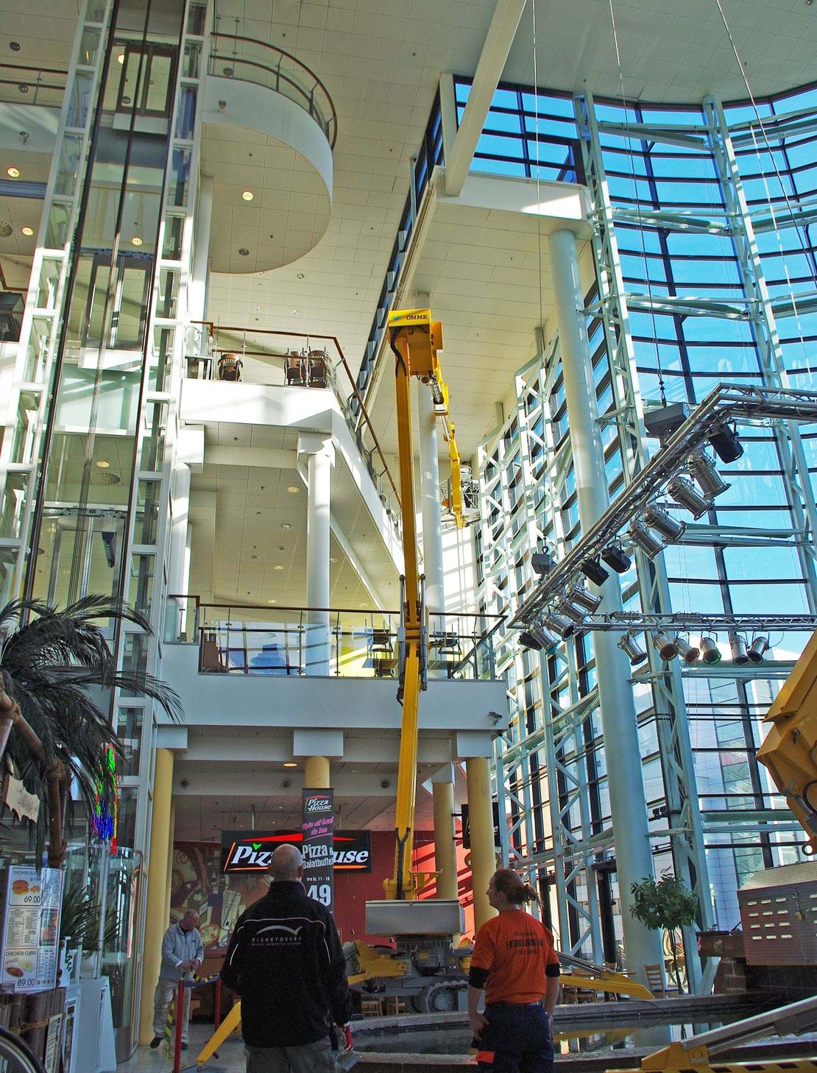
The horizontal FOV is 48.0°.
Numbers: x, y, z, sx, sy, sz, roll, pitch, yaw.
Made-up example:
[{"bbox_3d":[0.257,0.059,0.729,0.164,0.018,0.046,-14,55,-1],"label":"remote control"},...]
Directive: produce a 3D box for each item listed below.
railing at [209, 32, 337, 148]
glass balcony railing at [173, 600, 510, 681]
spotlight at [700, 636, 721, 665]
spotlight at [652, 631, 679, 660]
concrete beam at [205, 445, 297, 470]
[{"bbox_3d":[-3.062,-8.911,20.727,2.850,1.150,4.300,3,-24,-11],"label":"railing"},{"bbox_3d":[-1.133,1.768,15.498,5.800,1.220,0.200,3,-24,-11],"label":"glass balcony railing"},{"bbox_3d":[5.036,1.894,15.300,0.260,0.420,0.270,-5,-67,8],"label":"spotlight"},{"bbox_3d":[4.258,1.802,15.190,0.260,0.420,0.270,2,-67,-10],"label":"spotlight"},{"bbox_3d":[-3.051,-1.453,17.585,1.850,0.420,0.300,3,-24,-11],"label":"concrete beam"}]

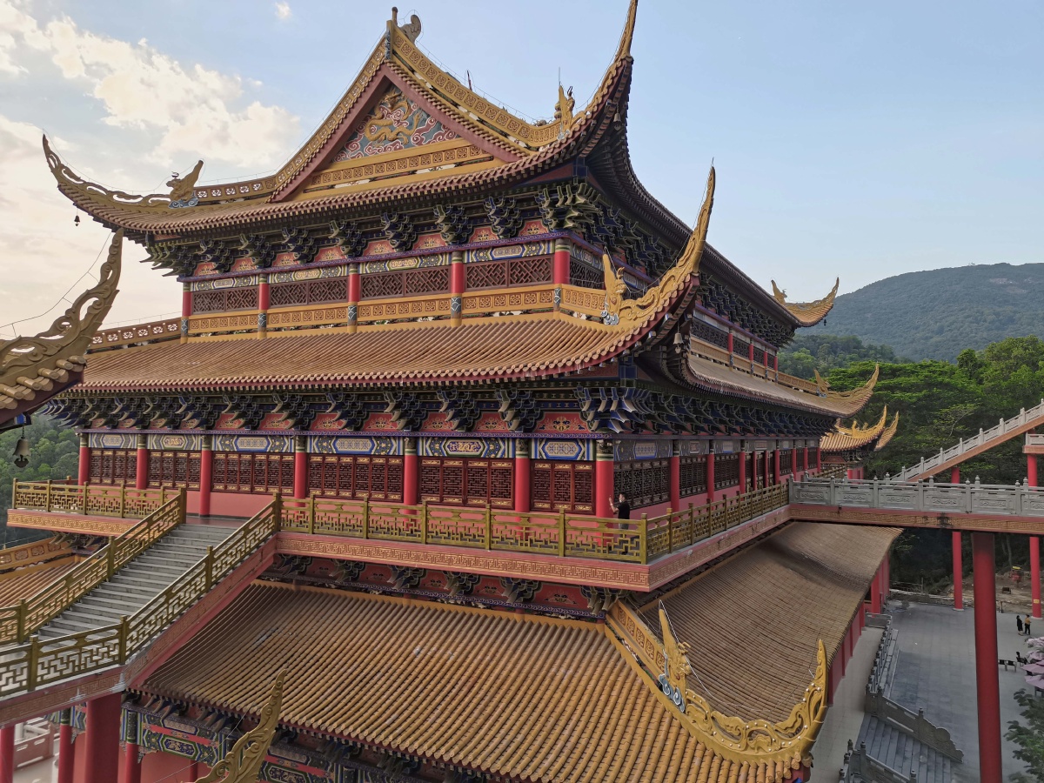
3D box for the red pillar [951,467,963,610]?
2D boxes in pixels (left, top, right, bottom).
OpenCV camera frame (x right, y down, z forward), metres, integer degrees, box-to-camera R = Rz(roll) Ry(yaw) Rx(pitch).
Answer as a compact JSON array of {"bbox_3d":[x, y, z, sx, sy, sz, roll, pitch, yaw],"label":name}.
[{"bbox_3d":[41.752,14.106,75.397,0.860,13.552,0.860,-1,-4,28],"label":"red pillar"}]

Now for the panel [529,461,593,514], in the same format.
[{"bbox_3d":[1.216,2.812,23.241,2.132,1.573,0.120,-1,-4,28],"label":"panel"}]

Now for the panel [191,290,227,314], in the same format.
[{"bbox_3d":[-14.105,-3.957,35.069,2.205,1.039,0.098,-1,-4,28],"label":"panel"}]

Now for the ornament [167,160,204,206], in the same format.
[{"bbox_3d":[-15.442,-9.488,35.849,1.568,2.332,0.490,2,-3,-17],"label":"ornament"}]

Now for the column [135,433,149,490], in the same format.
[{"bbox_3d":[-15.688,3.342,32.513,0.460,3.131,0.460,-1,-4,28],"label":"column"}]

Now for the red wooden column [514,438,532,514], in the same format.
[{"bbox_3d":[0.052,3.014,23.842,0.484,3.168,0.484,1,-3,0],"label":"red wooden column"}]

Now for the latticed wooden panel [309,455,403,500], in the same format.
[{"bbox_3d":[-5.733,2.946,26.897,4.264,1.573,0.120,-1,-4,28],"label":"latticed wooden panel"}]

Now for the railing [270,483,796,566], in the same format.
[{"bbox_3d":[2.396,4.377,31.609,12.823,1.248,20.686,-1,-4,28],"label":"railing"}]

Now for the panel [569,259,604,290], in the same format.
[{"bbox_3d":[2.373,-4.061,28.543,0.120,1.061,3.816,-1,-4,28],"label":"panel"}]

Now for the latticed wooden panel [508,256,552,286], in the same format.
[{"bbox_3d":[0.303,-4.191,27.552,1.735,0.923,0.120,-1,-4,28],"label":"latticed wooden panel"}]

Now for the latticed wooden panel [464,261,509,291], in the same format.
[{"bbox_3d":[-1.296,-4.138,28.237,1.882,1.019,0.098,-1,-4,28],"label":"latticed wooden panel"}]

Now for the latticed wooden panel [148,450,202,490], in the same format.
[{"bbox_3d":[-13.905,3.157,31.445,3.381,1.529,0.098,-1,-4,28],"label":"latticed wooden panel"}]

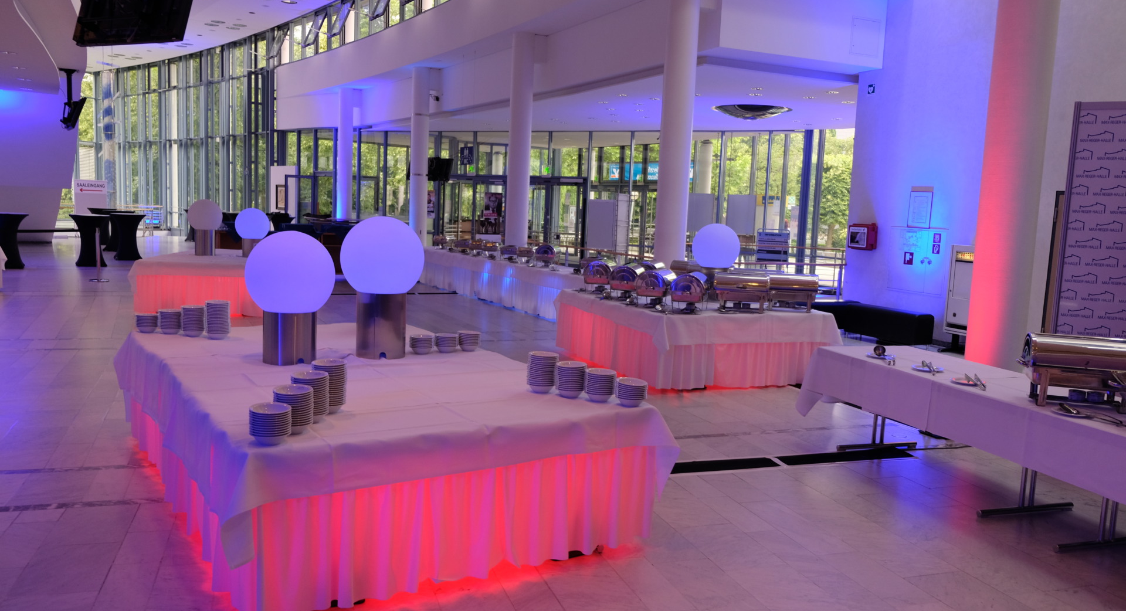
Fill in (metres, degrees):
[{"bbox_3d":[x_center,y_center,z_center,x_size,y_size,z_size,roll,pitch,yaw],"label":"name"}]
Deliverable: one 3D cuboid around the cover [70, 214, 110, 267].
[{"bbox_3d":[-10.415,-1.426,18.612,0.860,1.081,0.860,2,7,0],"label":"cover"}]

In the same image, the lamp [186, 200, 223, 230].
[{"bbox_3d":[-5.665,-1.402,13.350,0.505,0.490,0.505,2,7,0],"label":"lamp"}]

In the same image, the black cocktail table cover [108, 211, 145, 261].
[{"bbox_3d":[-10.526,-1.661,20.434,0.810,1.100,0.810,-1,7,-27],"label":"black cocktail table cover"}]

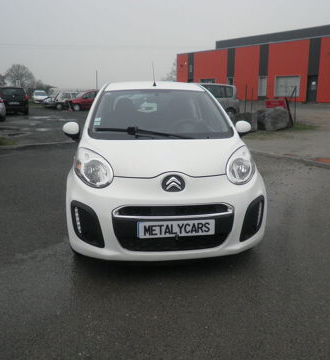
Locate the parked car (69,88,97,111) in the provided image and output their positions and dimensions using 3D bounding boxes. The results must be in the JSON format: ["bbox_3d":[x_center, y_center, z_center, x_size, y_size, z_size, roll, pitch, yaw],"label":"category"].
[{"bbox_3d":[-5.084,-5.735,25.728,4.000,1.500,1.700,-6,15,-25],"label":"parked car"}]

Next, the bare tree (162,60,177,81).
[{"bbox_3d":[2.380,-23.612,81.724,7.500,9.500,7.500,1,14,2],"label":"bare tree"}]

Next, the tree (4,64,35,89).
[{"bbox_3d":[-40.495,-28.267,101.204,8.200,9.000,8.200,-5,15,-20],"label":"tree"}]

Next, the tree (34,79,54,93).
[{"bbox_3d":[-34.265,-26.308,101.682,5.600,5.000,5.400,-4,15,-18],"label":"tree"}]

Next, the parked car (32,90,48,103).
[{"bbox_3d":[-14.796,-9.952,42.653,1.680,1.550,4.000,-5,15,-19],"label":"parked car"}]

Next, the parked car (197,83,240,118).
[{"bbox_3d":[1.259,-3.052,14.644,4.270,1.620,1.800,-11,18,-38],"label":"parked car"}]

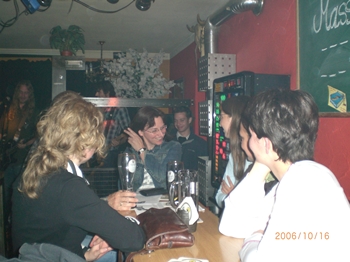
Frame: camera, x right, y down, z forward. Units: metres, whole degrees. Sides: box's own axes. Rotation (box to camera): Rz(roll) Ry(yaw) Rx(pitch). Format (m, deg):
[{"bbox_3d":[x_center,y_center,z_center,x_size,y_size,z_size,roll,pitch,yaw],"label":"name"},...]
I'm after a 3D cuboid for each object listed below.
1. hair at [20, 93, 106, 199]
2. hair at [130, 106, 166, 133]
[{"bbox_3d":[-0.392,0.047,1.350,0.270,0.360,0.220,3,0,-39],"label":"hair"},{"bbox_3d":[-0.163,-0.071,2.350,0.180,0.180,0.210,4,2,-45],"label":"hair"}]

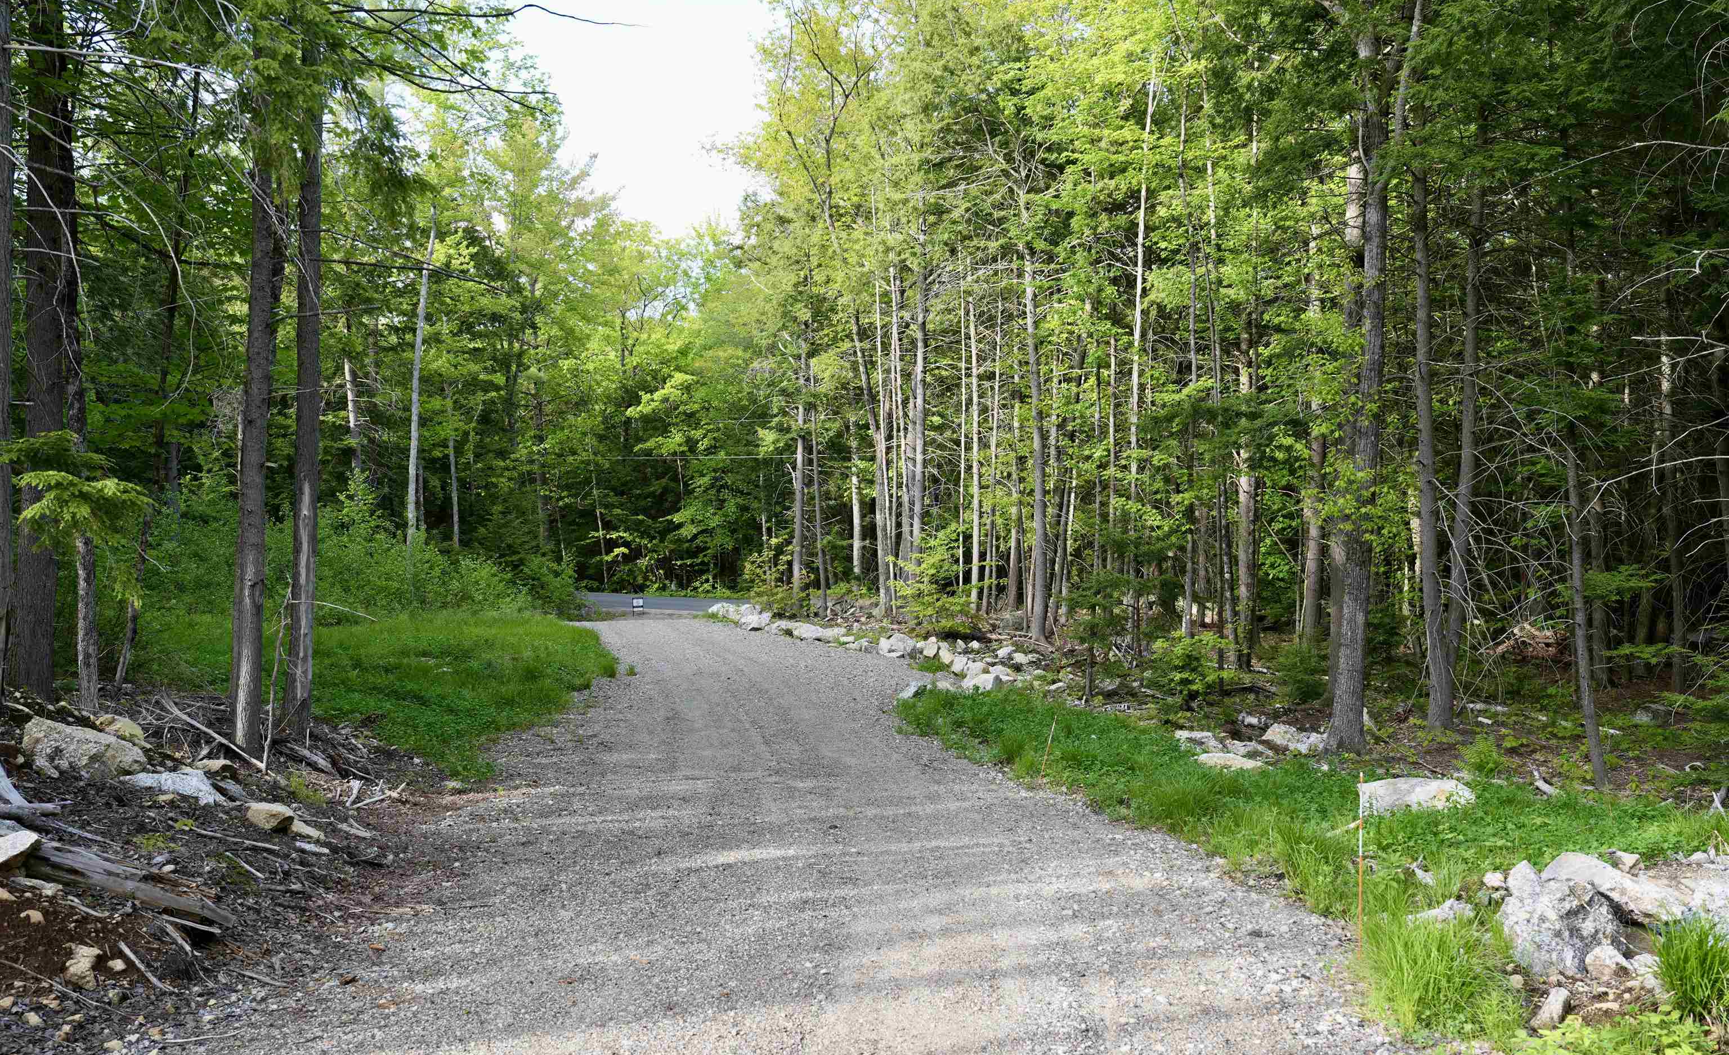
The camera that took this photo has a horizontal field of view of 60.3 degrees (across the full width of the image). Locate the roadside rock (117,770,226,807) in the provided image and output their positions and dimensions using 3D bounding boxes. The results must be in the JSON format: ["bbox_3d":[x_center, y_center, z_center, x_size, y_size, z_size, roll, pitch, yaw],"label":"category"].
[{"bbox_3d":[-3.494,1.314,7.500,0.520,0.150,0.320,0,0,-13],"label":"roadside rock"}]

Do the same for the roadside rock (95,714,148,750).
[{"bbox_3d":[-4.188,1.155,8.400,0.310,0.185,0.260,0,0,-14],"label":"roadside rock"}]

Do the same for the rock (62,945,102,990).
[{"bbox_3d":[-2.627,1.477,5.000,0.132,0.135,0.120,0,0,-15],"label":"rock"}]

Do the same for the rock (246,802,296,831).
[{"bbox_3d":[-2.954,1.437,7.400,0.260,0.125,0.200,0,0,-11],"label":"rock"}]

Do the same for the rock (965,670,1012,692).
[{"bbox_3d":[1.354,1.704,16.400,0.510,0.250,0.400,0,0,2],"label":"rock"}]

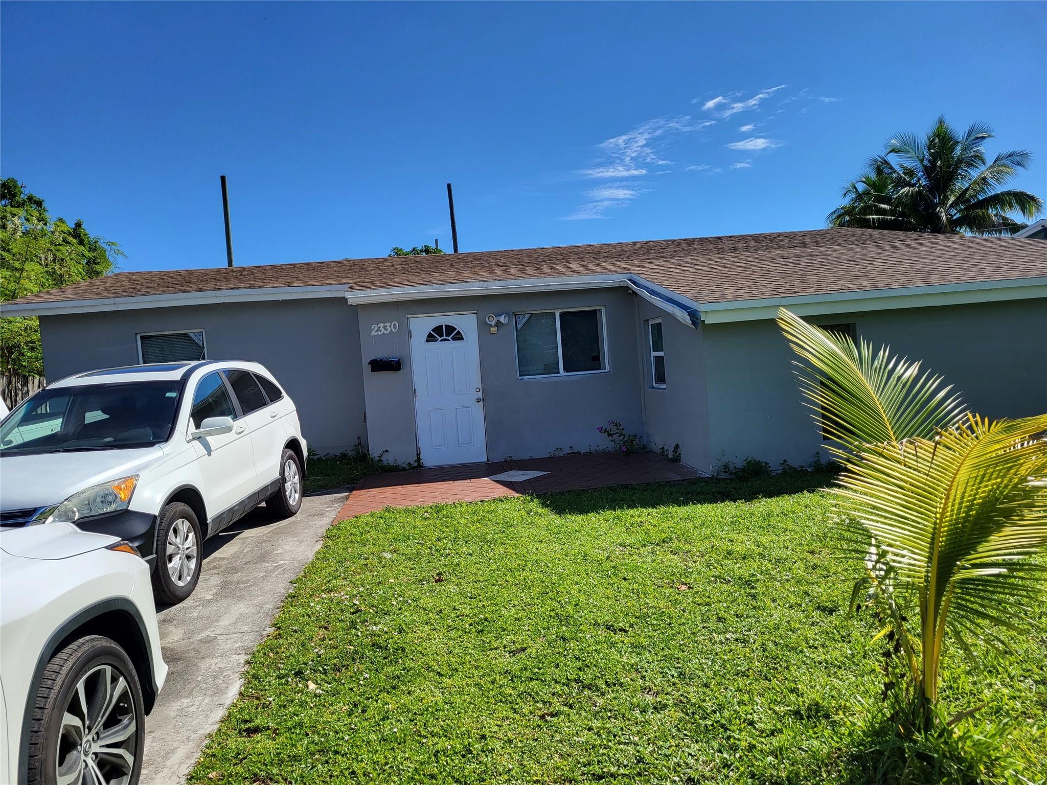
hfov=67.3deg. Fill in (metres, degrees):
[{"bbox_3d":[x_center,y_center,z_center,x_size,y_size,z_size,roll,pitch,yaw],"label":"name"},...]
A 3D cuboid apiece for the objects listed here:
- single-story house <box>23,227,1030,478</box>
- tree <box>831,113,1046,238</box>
[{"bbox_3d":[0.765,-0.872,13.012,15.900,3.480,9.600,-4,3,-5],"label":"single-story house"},{"bbox_3d":[13.613,-4.811,25.783,6.900,8.360,6.600,-4,3,-5],"label":"tree"}]

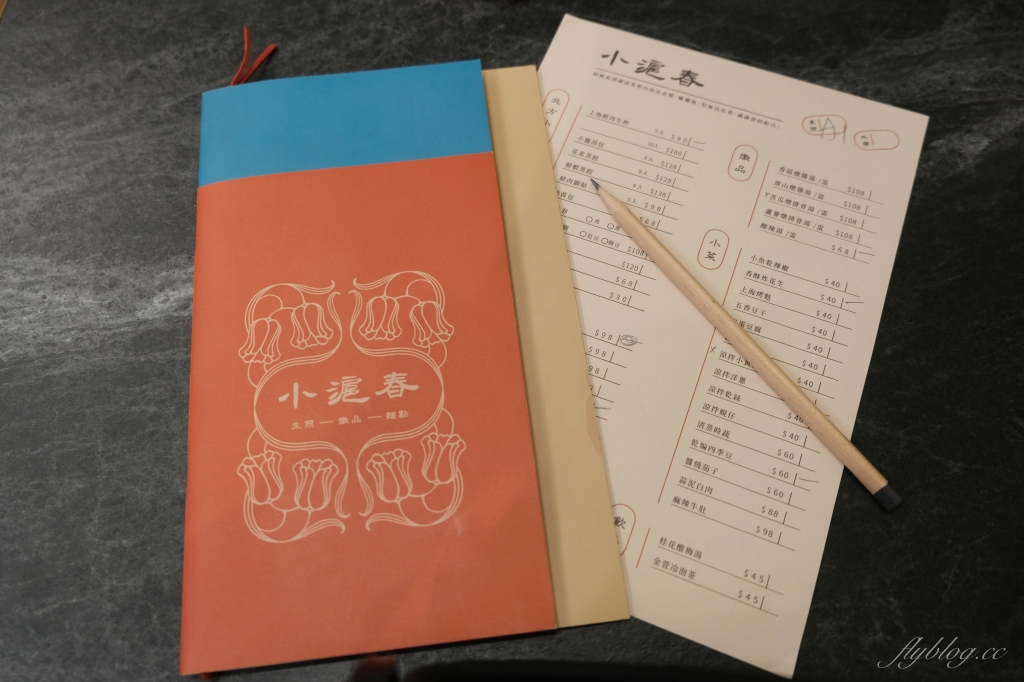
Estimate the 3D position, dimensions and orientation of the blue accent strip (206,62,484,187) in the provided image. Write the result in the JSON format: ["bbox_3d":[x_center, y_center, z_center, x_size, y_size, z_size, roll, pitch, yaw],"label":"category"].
[{"bbox_3d":[-0.079,-0.103,0.358,0.135,0.004,0.053,-7,68,-1],"label":"blue accent strip"}]

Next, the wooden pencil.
[{"bbox_3d":[0.089,-0.005,0.314,0.007,0.007,0.181,-35,71,-11],"label":"wooden pencil"}]

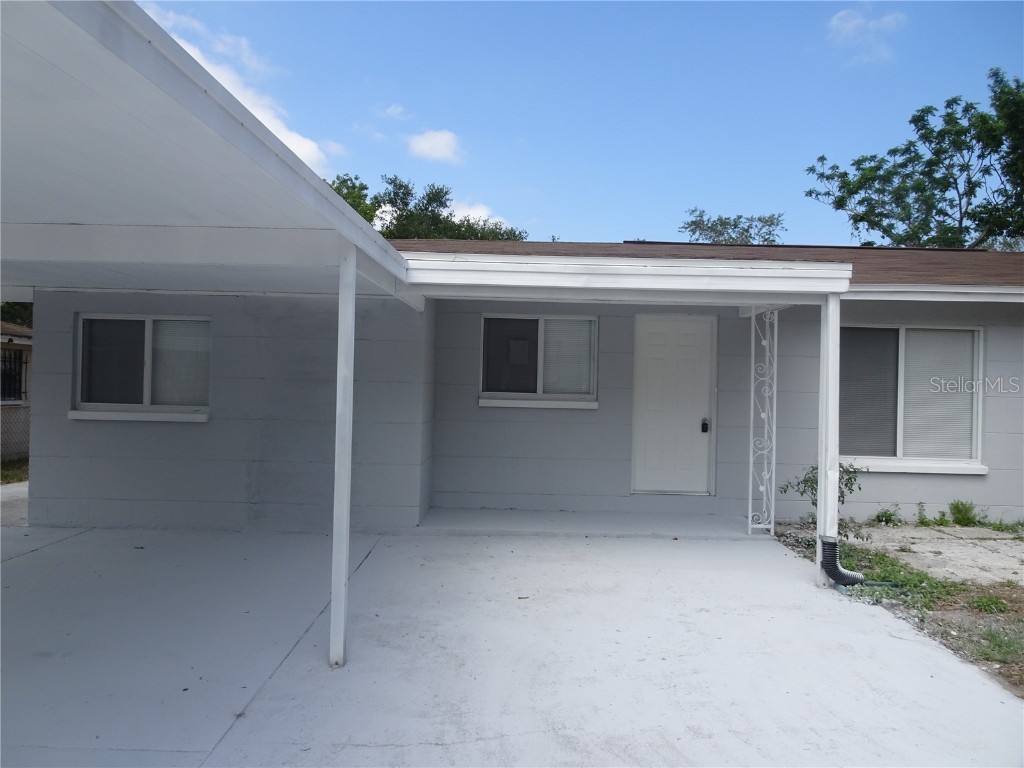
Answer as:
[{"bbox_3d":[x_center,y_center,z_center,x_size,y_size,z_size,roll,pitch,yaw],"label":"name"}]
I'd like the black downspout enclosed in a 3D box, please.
[{"bbox_3d":[2.593,1.370,5.574,0.340,0.380,0.140,1,-1,0],"label":"black downspout"}]

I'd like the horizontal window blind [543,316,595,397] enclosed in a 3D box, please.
[{"bbox_3d":[0.647,-0.315,8.146,0.630,0.870,0.045,1,-1,0],"label":"horizontal window blind"}]

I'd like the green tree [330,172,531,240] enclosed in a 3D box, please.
[{"bbox_3d":[-2.905,-1.963,20.013,6.400,7.200,5.800,1,-1,0],"label":"green tree"}]

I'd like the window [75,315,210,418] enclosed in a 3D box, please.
[{"bbox_3d":[-3.685,-0.186,7.052,1.340,1.000,0.100,1,-1,0],"label":"window"}]

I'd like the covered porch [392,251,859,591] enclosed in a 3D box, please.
[{"bbox_3d":[0.850,0.310,6.720,3.500,2.540,2.550,1,-1,0],"label":"covered porch"}]

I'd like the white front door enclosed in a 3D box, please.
[{"bbox_3d":[1.839,0.238,8.103,0.940,2.050,0.070,1,-1,0],"label":"white front door"}]

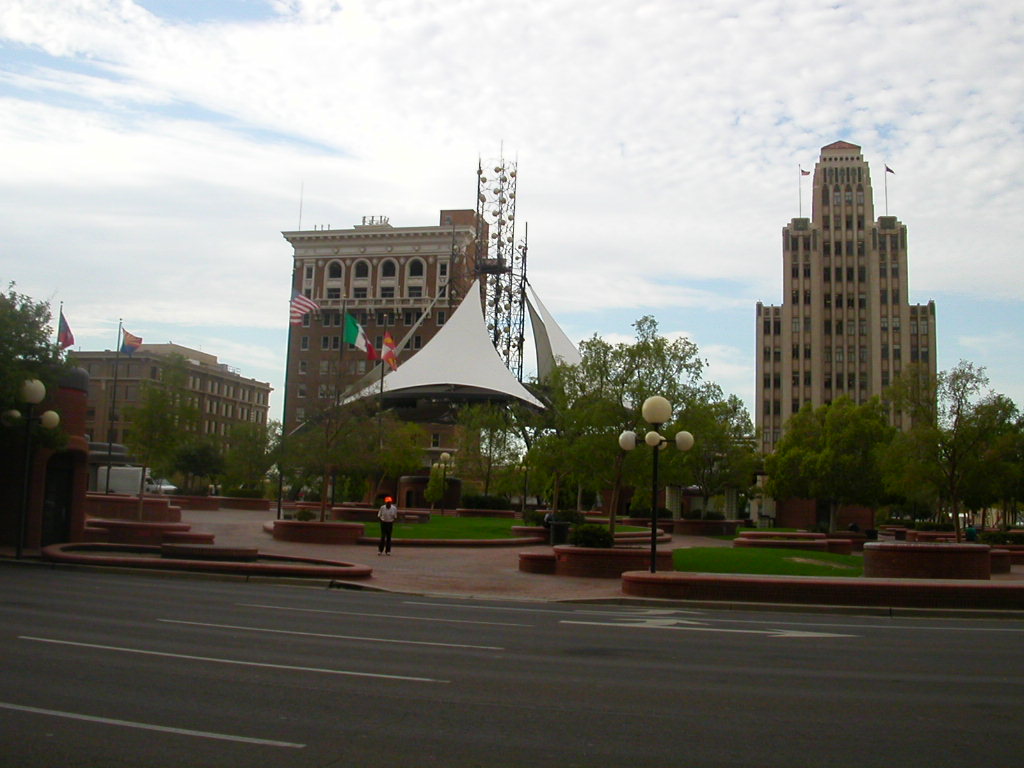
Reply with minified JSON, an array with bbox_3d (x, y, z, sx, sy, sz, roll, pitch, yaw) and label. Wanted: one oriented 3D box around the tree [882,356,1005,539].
[{"bbox_3d":[13.050,2.110,33.000,3.600,5.142,3.600,-1,-8,22],"label":"tree"}]

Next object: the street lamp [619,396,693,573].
[{"bbox_3d":[2.802,1.961,21.300,1.400,3.450,1.400,0,-7,15],"label":"street lamp"}]

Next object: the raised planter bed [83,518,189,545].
[{"bbox_3d":[-12.523,4.916,36.857,3.200,0.700,1.700,0,-7,15],"label":"raised planter bed"}]

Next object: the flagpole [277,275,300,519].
[{"bbox_3d":[-10.508,0.746,51.000,0.200,11.800,0.200,0,-7,15],"label":"flagpole"}]

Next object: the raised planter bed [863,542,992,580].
[{"bbox_3d":[9.375,4.028,24.857,2.600,0.850,2.100,0,-7,15],"label":"raised planter bed"}]

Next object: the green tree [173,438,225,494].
[{"bbox_3d":[-23.487,6.406,82.000,3.900,4.700,3.900,0,-7,15],"label":"green tree"}]

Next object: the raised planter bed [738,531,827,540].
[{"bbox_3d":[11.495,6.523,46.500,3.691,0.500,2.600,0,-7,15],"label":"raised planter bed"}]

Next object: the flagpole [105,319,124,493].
[{"bbox_3d":[-24.182,1.762,66.500,0.200,11.600,0.200,0,-7,15],"label":"flagpole"}]

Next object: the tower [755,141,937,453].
[{"bbox_3d":[45.493,-6.636,151.258,22.300,55.600,21.500,0,-7,15],"label":"tower"}]

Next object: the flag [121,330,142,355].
[{"bbox_3d":[-22.915,-2.533,66.000,1.350,1.500,0.500,5,-7,-19],"label":"flag"}]

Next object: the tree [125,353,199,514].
[{"bbox_3d":[-13.606,2.076,42.365,2.900,6.460,2.900,0,-7,15],"label":"tree"}]

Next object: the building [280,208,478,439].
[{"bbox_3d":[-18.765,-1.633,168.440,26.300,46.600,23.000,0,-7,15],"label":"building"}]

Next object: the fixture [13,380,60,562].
[{"bbox_3d":[-10.994,1.907,24.814,1.550,4.050,1.550,0,-7,15],"label":"fixture"}]

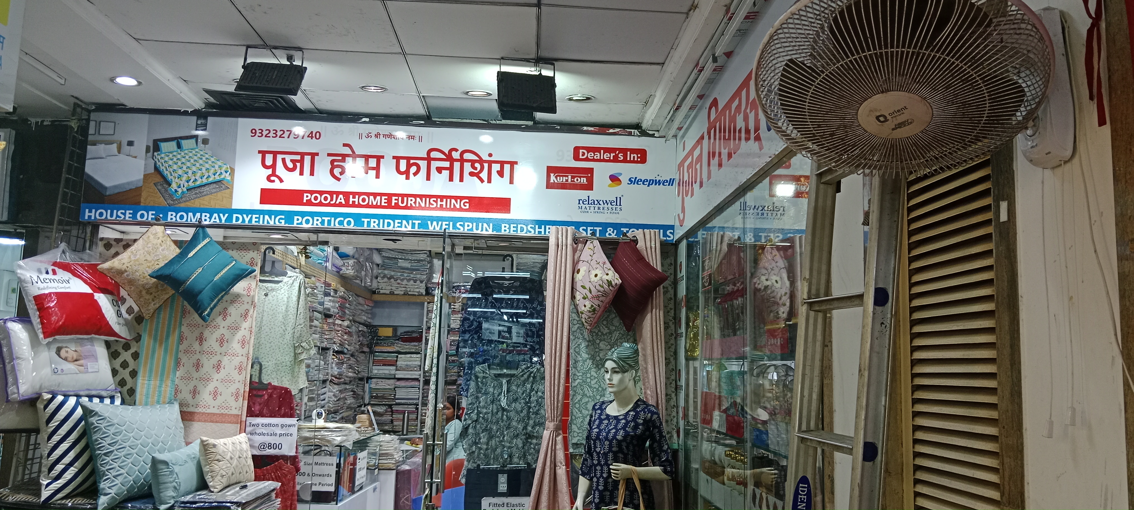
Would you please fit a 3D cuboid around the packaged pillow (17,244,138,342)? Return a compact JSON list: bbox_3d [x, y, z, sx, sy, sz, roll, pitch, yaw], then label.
[{"bbox_3d":[-2.433,0.218,3.720,0.150,0.410,0.530,-16,-6,24],"label":"packaged pillow"}]

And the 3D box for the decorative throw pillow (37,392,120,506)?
[{"bbox_3d":[-2.195,0.869,3.400,0.130,0.450,0.450,-13,-13,15],"label":"decorative throw pillow"}]

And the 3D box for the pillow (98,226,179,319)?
[{"bbox_3d":[-2.253,0.098,4.047,0.385,0.385,0.120,-43,2,-14],"label":"pillow"}]

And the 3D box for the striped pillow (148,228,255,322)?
[{"bbox_3d":[-1.941,0.104,3.983,0.390,0.390,0.120,44,-14,-2],"label":"striped pillow"}]

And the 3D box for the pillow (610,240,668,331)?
[{"bbox_3d":[0.343,0.170,4.164,0.385,0.385,0.120,43,-1,13],"label":"pillow"}]

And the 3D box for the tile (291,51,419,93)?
[{"bbox_3d":[-1.077,-0.915,3.698,0.618,0.015,0.518,2,-9,-3],"label":"tile"}]

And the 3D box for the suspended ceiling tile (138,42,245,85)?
[{"bbox_3d":[-1.677,-0.937,3.667,0.585,0.015,0.518,2,-9,-3],"label":"suspended ceiling tile"}]

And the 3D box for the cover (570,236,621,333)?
[{"bbox_3d":[0.135,0.169,4.132,0.100,0.380,0.380,10,-57,-42],"label":"cover"}]

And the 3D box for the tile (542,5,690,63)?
[{"bbox_3d":[0.171,-0.949,3.252,0.601,0.015,0.514,2,-9,-3],"label":"tile"}]

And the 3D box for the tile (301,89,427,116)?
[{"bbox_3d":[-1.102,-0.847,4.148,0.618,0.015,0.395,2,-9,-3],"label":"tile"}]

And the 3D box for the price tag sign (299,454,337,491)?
[{"bbox_3d":[-1.520,1.303,4.450,0.297,0.210,0.004,2,-9,-5],"label":"price tag sign"}]

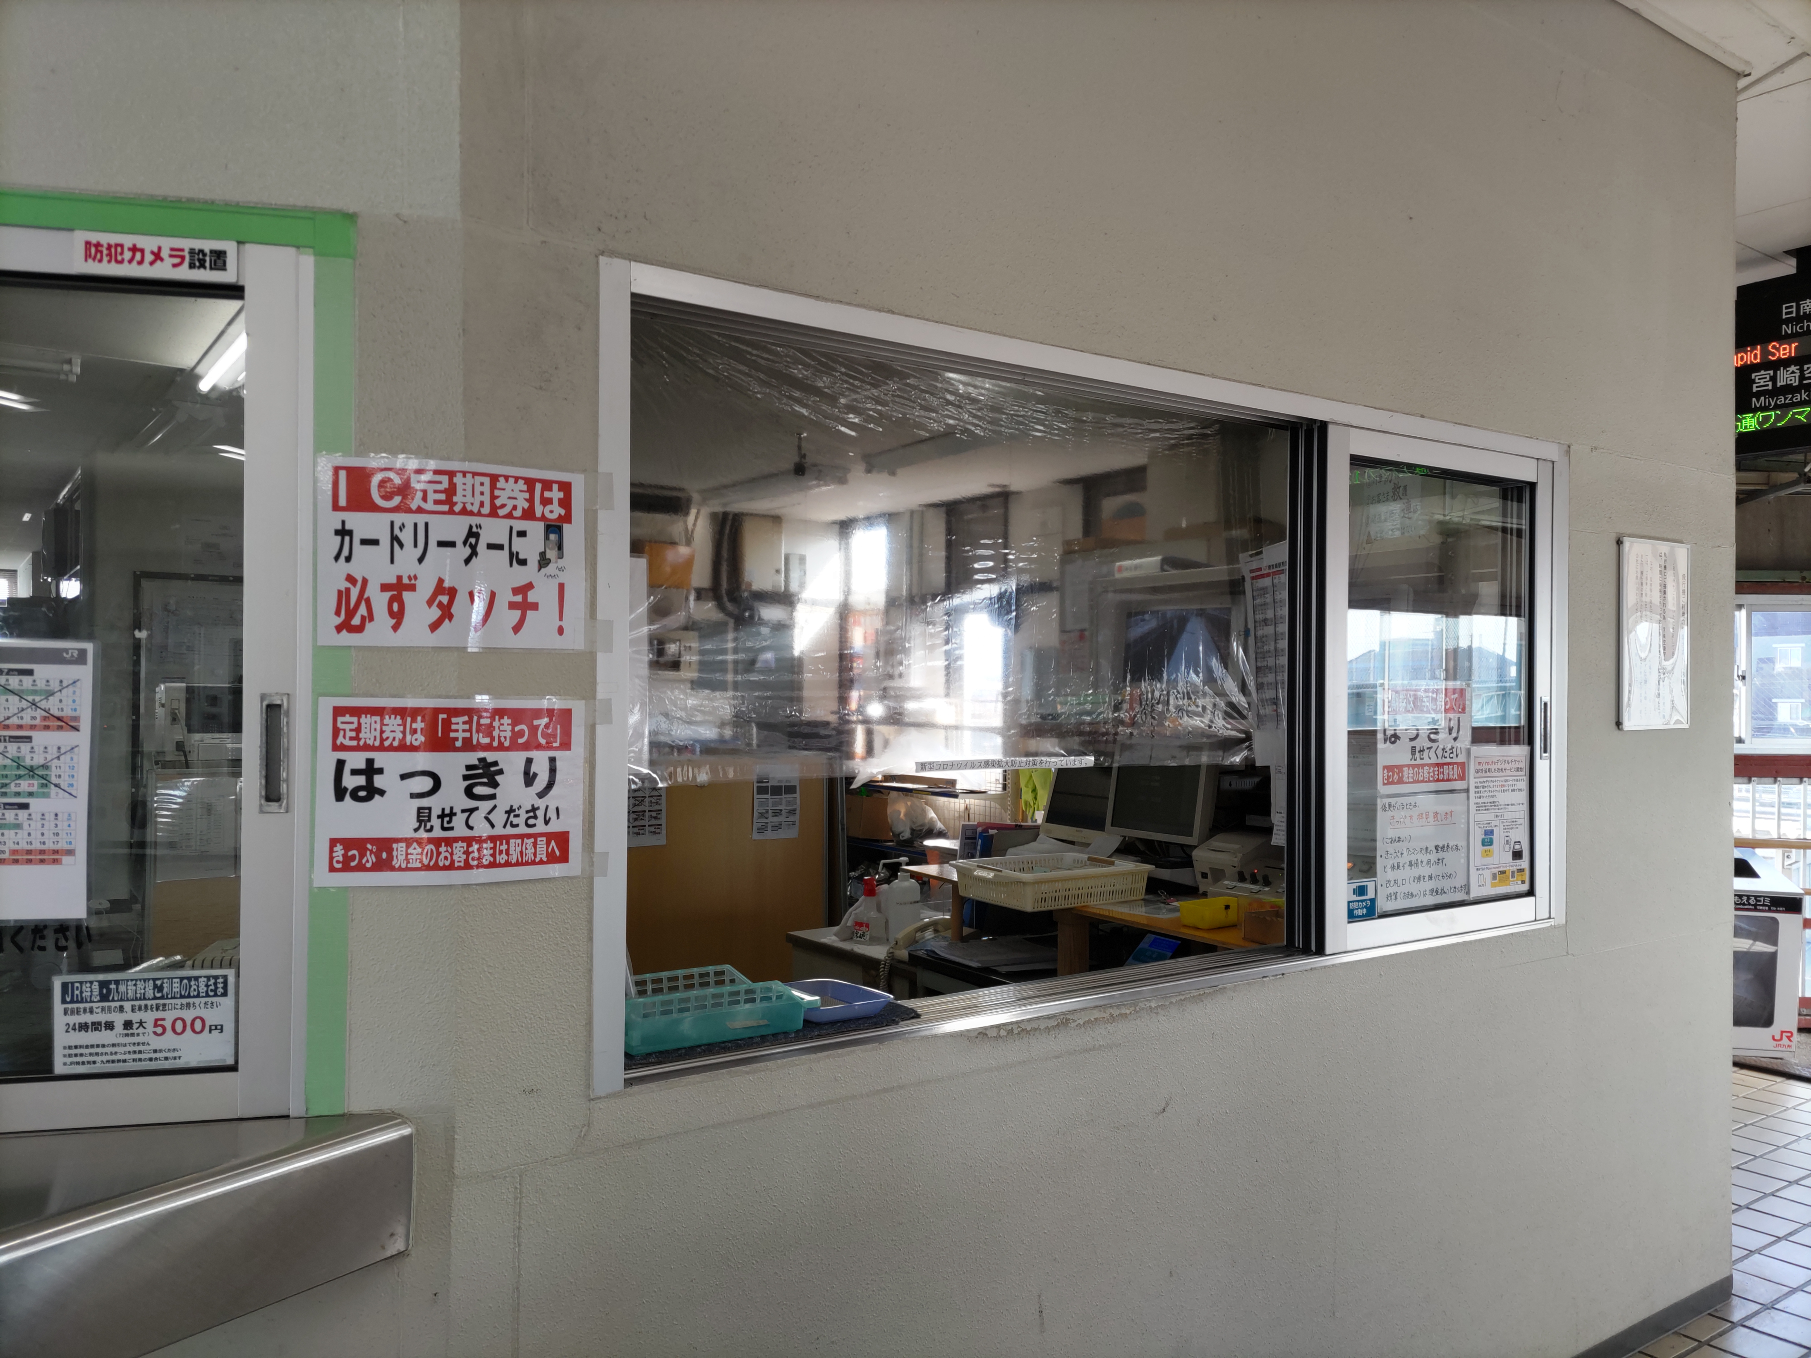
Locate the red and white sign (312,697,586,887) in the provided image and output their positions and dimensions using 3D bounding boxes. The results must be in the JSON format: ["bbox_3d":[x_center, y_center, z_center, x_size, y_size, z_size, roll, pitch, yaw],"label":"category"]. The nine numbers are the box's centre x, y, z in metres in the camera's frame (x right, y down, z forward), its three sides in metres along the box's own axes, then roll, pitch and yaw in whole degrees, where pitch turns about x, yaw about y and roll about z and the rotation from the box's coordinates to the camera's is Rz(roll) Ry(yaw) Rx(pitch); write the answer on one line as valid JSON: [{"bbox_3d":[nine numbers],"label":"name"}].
[{"bbox_3d":[-0.518,0.130,1.570,0.298,0.212,0.028,0,0,-23],"label":"red and white sign"}]

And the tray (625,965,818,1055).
[{"bbox_3d":[-0.276,0.450,1.881,0.287,0.071,0.137,1,0,-32],"label":"tray"}]

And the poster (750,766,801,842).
[{"bbox_3d":[-0.514,0.493,5.450,0.210,0.297,0.012,1,0,-33],"label":"poster"}]

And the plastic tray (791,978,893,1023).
[{"bbox_3d":[-0.125,0.474,1.995,0.150,0.029,0.166,1,0,-36],"label":"plastic tray"}]

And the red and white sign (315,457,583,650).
[{"bbox_3d":[-0.517,-0.142,1.570,0.297,0.212,0.028,0,0,-23],"label":"red and white sign"}]

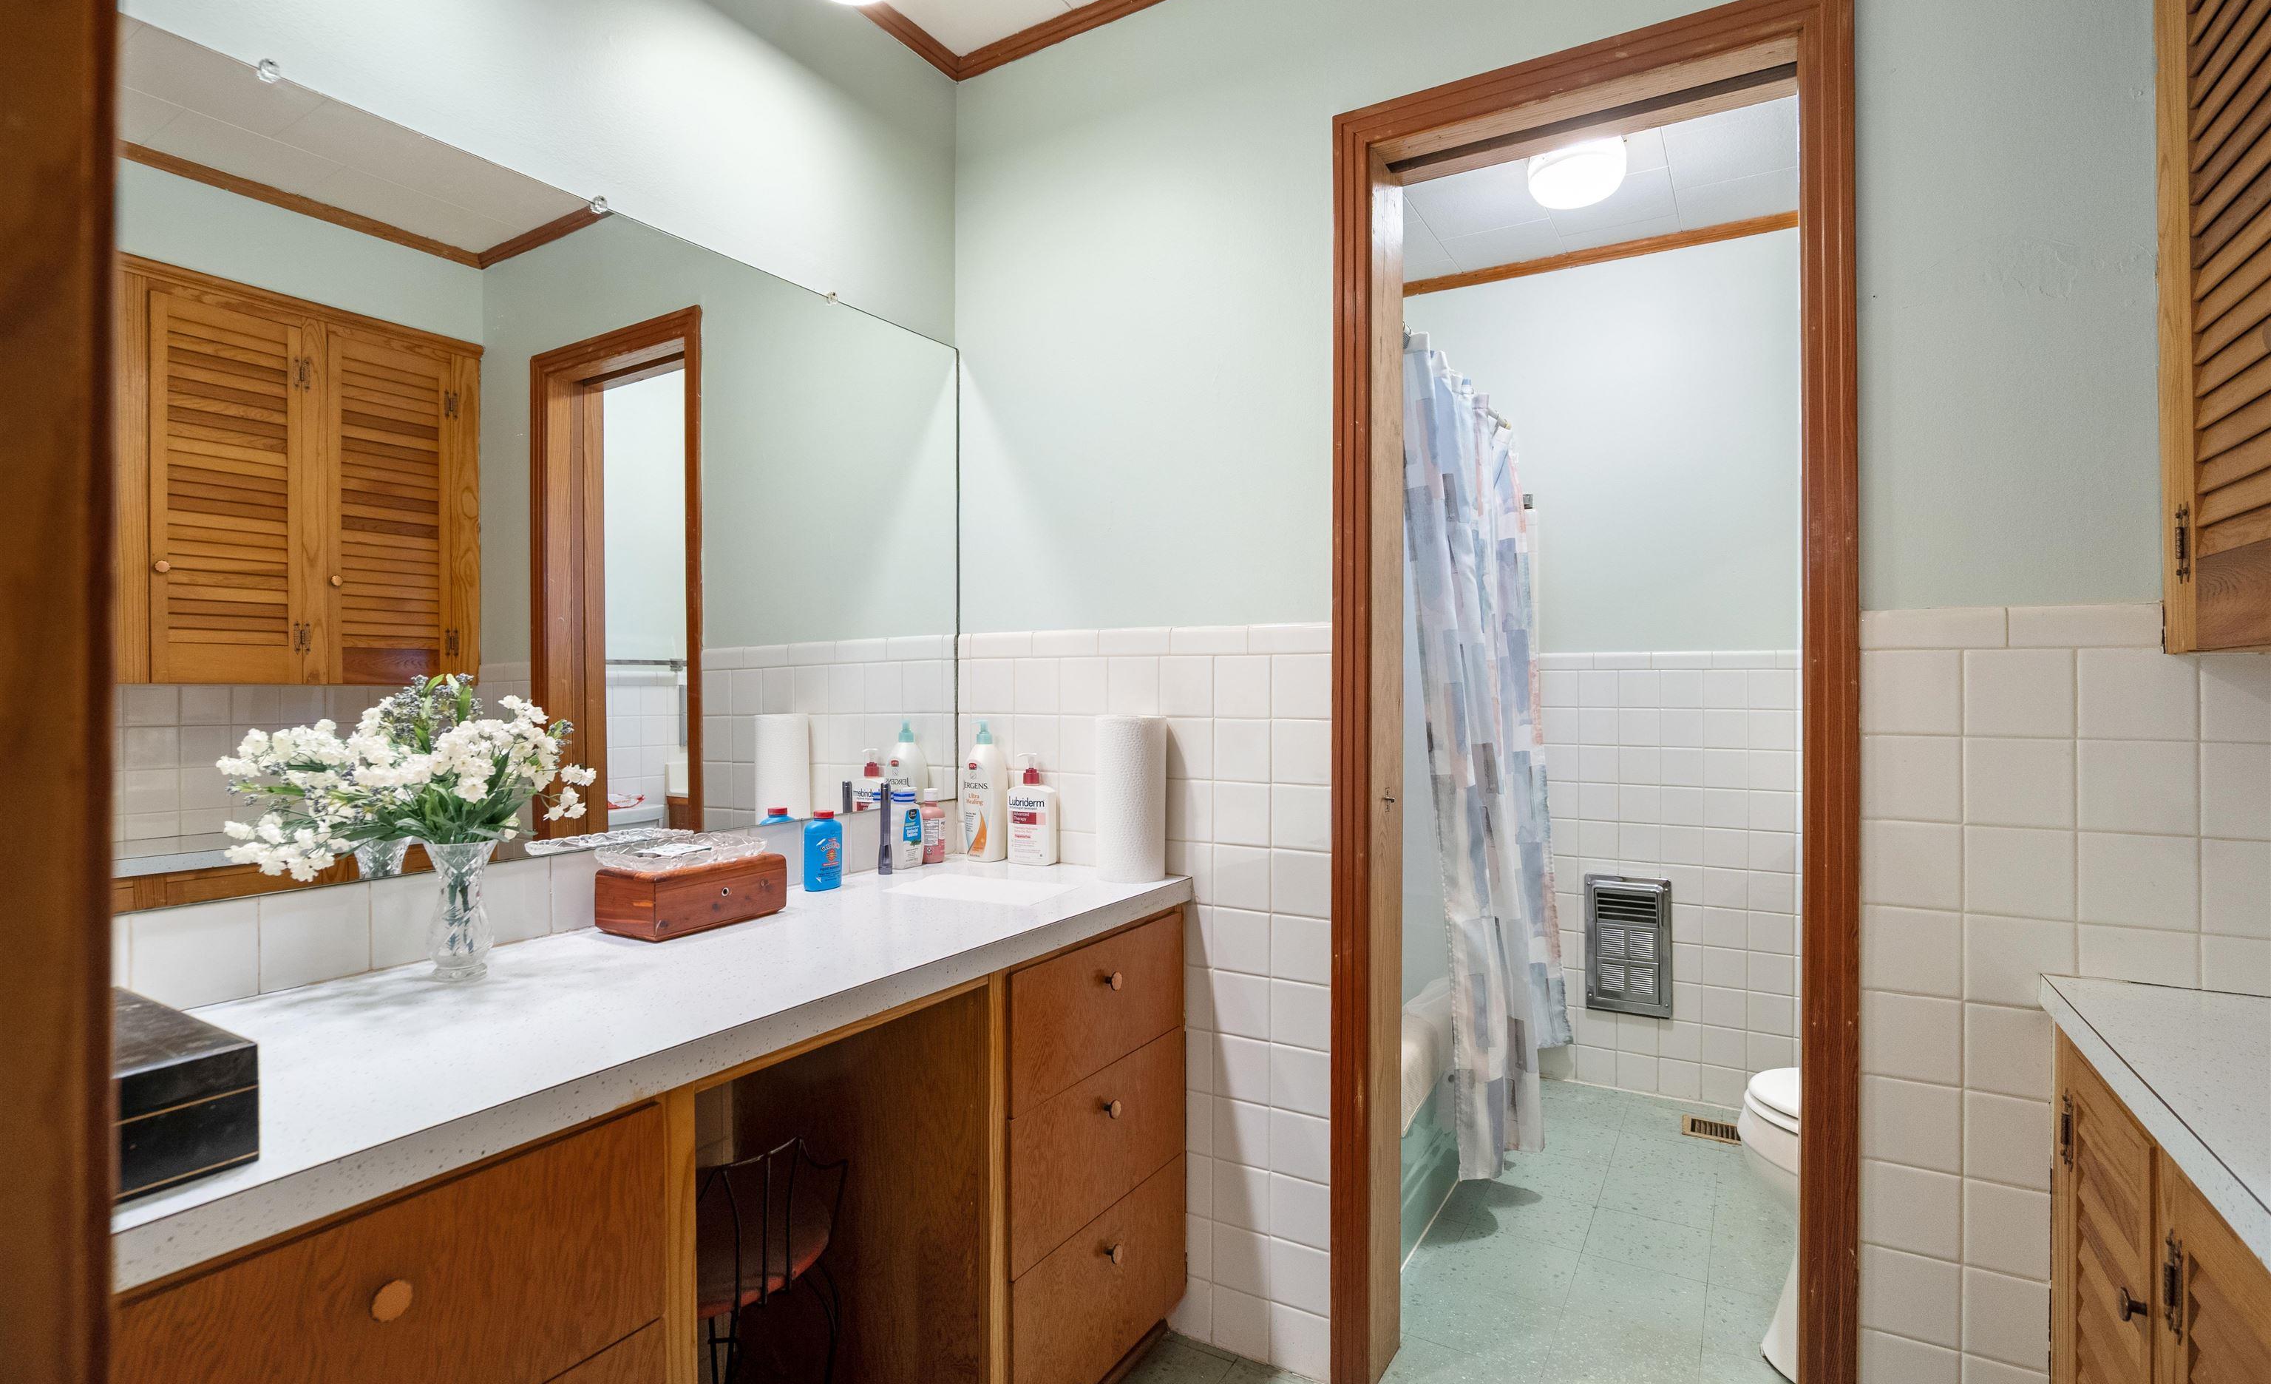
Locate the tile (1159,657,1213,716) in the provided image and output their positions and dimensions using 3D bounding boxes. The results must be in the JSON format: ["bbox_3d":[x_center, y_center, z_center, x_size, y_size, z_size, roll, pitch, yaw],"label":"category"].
[{"bbox_3d":[0.094,-0.010,1.815,0.108,0.108,0.009,1,1,30],"label":"tile"}]

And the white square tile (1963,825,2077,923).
[{"bbox_3d":[1.092,0.224,1.249,0.106,0.108,0.010,0,0,29],"label":"white square tile"}]

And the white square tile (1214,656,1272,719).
[{"bbox_3d":[0.188,-0.010,1.754,0.106,0.108,0.010,0,0,29],"label":"white square tile"}]

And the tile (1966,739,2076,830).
[{"bbox_3d":[1.091,0.113,1.248,0.108,0.108,0.009,1,1,30],"label":"tile"}]

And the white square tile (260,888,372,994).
[{"bbox_3d":[-0.945,0.281,1.164,0.010,0.107,0.108,0,0,32],"label":"white square tile"}]

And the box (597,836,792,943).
[{"bbox_3d":[-0.648,0.292,1.488,0.135,0.090,0.223,0,0,30],"label":"box"}]

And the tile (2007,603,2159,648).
[{"bbox_3d":[1.160,-0.080,1.233,0.146,0.051,0.009,0,0,29],"label":"tile"}]

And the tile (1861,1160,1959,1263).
[{"bbox_3d":[0.997,0.665,1.301,0.106,0.108,0.010,0,0,29],"label":"tile"}]

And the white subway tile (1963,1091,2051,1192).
[{"bbox_3d":[1.105,0.562,1.264,0.107,0.110,0.010,0,0,29],"label":"white subway tile"}]

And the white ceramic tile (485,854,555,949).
[{"bbox_3d":[-0.809,0.272,1.302,0.009,0.108,0.108,1,1,30],"label":"white ceramic tile"}]

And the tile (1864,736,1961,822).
[{"bbox_3d":[1.012,0.114,1.317,0.105,0.110,0.010,0,0,29],"label":"tile"}]

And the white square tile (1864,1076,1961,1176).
[{"bbox_3d":[1.010,0.563,1.317,0.108,0.110,0.009,0,0,29],"label":"white square tile"}]

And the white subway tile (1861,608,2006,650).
[{"bbox_3d":[1.031,-0.081,1.307,0.149,0.053,0.010,0,0,29],"label":"white subway tile"}]

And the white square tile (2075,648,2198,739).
[{"bbox_3d":[1.183,0.003,1.195,0.108,0.108,0.009,1,1,30],"label":"white square tile"}]

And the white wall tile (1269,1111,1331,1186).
[{"bbox_3d":[0.285,0.775,1.723,0.108,0.110,0.009,0,0,29],"label":"white wall tile"}]

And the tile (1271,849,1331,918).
[{"bbox_3d":[0.281,0.322,1.701,0.106,0.108,0.010,0,0,29],"label":"tile"}]

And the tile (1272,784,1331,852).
[{"bbox_3d":[0.285,0.215,1.723,0.108,0.110,0.009,0,0,29],"label":"tile"}]

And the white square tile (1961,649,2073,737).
[{"bbox_3d":[1.105,0.002,1.264,0.108,0.110,0.009,0,0,29],"label":"white square tile"}]

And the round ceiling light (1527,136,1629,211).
[{"bbox_3d":[1.062,-1.244,2.425,0.226,0.130,0.226,0,0,29],"label":"round ceiling light"}]

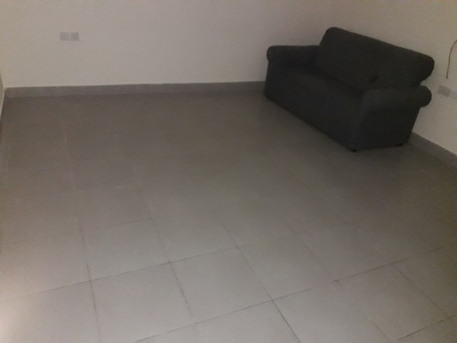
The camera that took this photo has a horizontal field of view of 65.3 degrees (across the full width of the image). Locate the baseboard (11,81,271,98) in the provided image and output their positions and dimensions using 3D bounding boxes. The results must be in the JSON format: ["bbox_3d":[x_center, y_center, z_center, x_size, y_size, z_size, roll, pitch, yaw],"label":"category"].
[{"bbox_3d":[-0.702,-0.956,4.125,3.234,0.111,0.015,-8,32,-24],"label":"baseboard"}]

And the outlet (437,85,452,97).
[{"bbox_3d":[1.923,-0.710,3.179,0.016,0.065,0.129,-8,32,-24],"label":"outlet"}]

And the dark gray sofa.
[{"bbox_3d":[1.165,-0.969,3.769,0.746,0.875,1.670,-8,32,-24],"label":"dark gray sofa"}]

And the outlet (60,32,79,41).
[{"bbox_3d":[-1.539,-1.304,3.460,0.165,0.081,0.016,-8,32,-24],"label":"outlet"}]

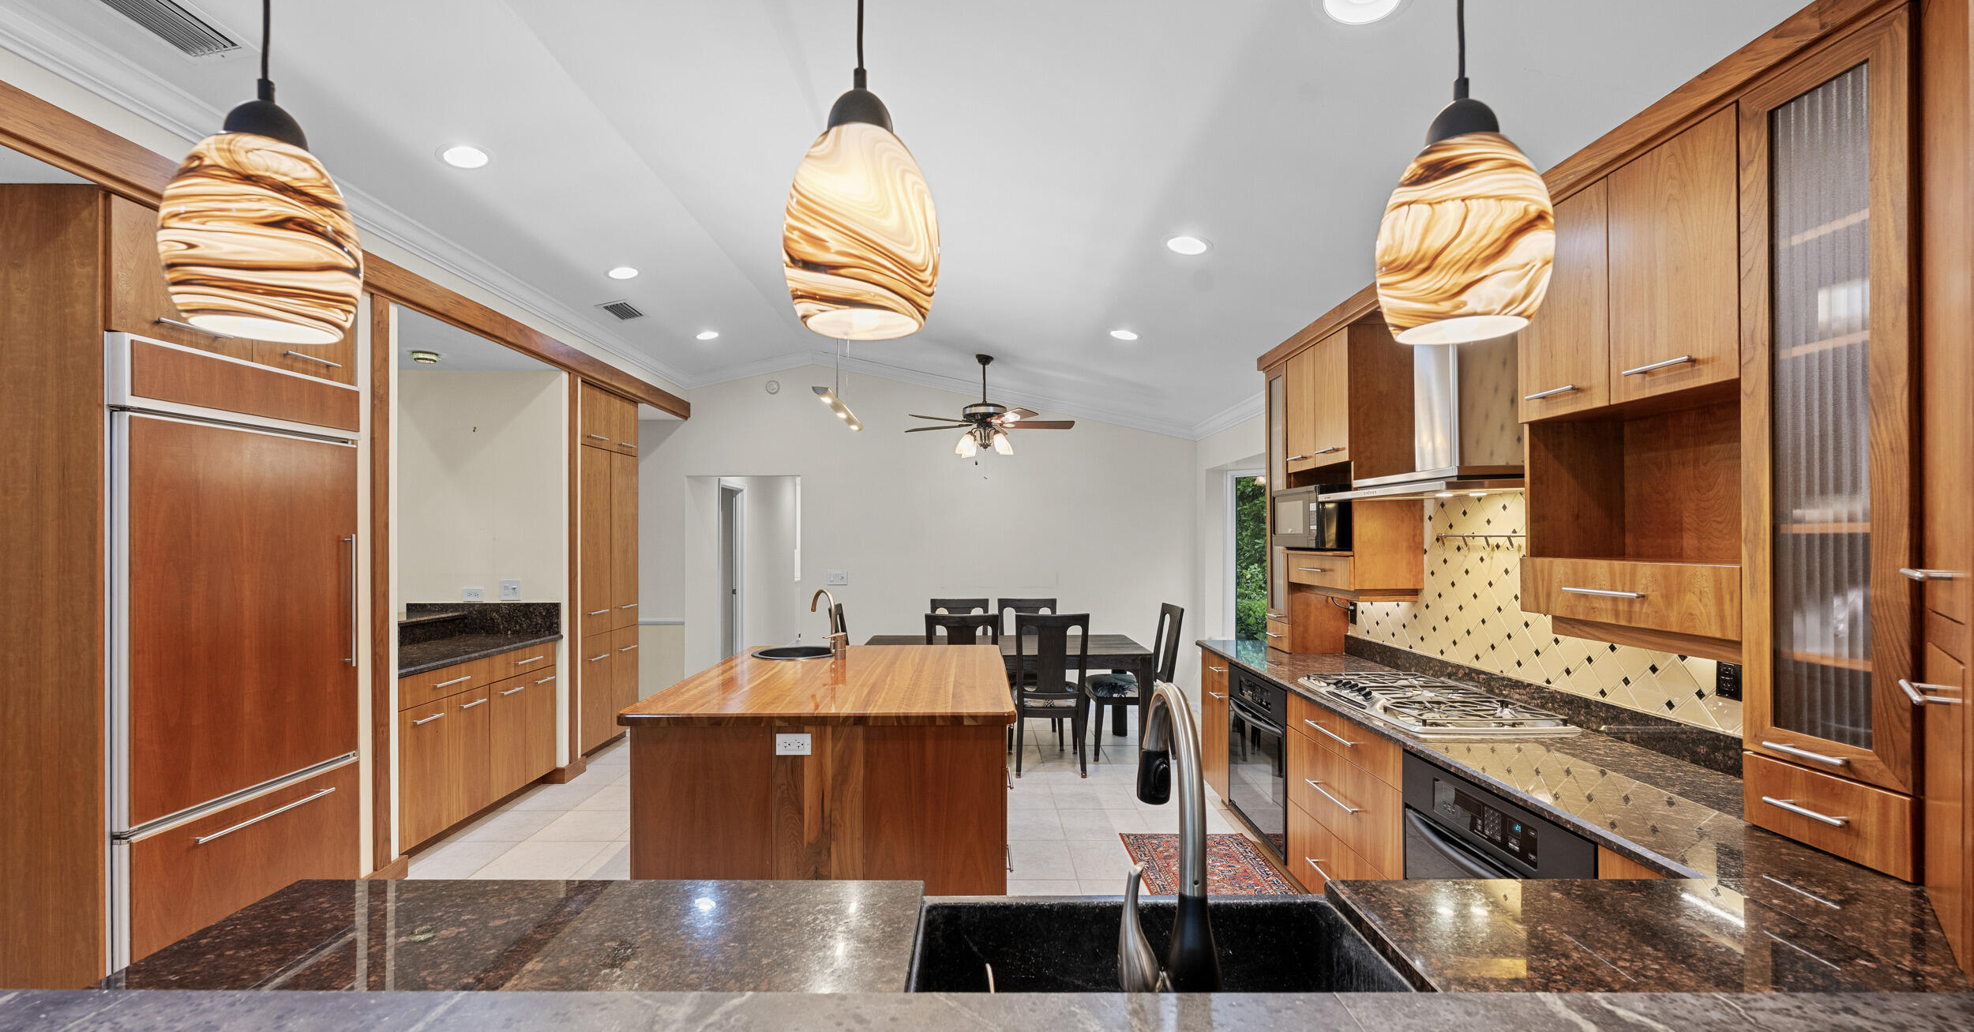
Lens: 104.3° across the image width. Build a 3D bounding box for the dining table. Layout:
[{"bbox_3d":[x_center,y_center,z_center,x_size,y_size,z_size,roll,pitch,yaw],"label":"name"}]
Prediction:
[{"bbox_3d":[0.105,1.282,5.420,1.920,0.750,0.930,0,-1,0],"label":"dining table"}]

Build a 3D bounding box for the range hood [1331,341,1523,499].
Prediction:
[{"bbox_3d":[1.640,-0.444,2.790,0.470,0.750,0.890,0,-1,-1],"label":"range hood"}]

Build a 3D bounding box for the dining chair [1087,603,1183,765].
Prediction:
[{"bbox_3d":[1.048,1.169,5.488,0.640,1.040,0.500,0,-1,-1],"label":"dining chair"}]

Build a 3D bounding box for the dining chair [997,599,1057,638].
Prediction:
[{"bbox_3d":[0.320,1.149,5.700,0.470,1.030,0.600,0,-1,0],"label":"dining chair"}]

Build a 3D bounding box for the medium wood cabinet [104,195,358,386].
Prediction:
[{"bbox_3d":[-2.910,-0.746,2.750,0.580,0.420,0.900,0,-1,0],"label":"medium wood cabinet"}]

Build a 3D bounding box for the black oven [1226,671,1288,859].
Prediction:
[{"bbox_3d":[1.584,1.170,3.765,0.605,0.765,0.755,0,-1,-1],"label":"black oven"}]

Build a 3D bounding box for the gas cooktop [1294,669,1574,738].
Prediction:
[{"bbox_3d":[1.595,0.676,2.837,0.545,0.062,0.920,0,-1,-1],"label":"gas cooktop"}]

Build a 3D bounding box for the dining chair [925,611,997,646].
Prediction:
[{"bbox_3d":[-0.159,1.159,5.118,0.475,1.040,0.600,0,-1,-1],"label":"dining chair"}]

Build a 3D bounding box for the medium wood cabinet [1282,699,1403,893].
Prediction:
[{"bbox_3d":[1.550,1.087,2.760,0.590,0.760,0.890,0,-1,-1],"label":"medium wood cabinet"}]

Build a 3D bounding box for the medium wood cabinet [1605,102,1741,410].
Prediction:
[{"bbox_3d":[1.722,-0.570,1.768,0.320,0.580,0.330,0,-1,-1],"label":"medium wood cabinet"}]

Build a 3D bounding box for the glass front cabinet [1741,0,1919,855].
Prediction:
[{"bbox_3d":[1.819,-0.130,1.543,0.310,1.596,0.325,0,-1,-1],"label":"glass front cabinet"}]

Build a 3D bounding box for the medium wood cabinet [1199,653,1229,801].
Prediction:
[{"bbox_3d":[1.599,1.207,4.395,0.595,0.825,0.505,0,-1,-1],"label":"medium wood cabinet"}]

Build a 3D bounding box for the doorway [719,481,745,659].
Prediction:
[{"bbox_3d":[-2.736,0.698,8.030,0.140,2.120,0.850,0,-1,-1],"label":"doorway"}]

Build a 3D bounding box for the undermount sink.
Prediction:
[{"bbox_3d":[0.256,0.799,1.149,0.760,0.235,0.510,0,-1,-1],"label":"undermount sink"}]

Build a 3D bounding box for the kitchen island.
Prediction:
[{"bbox_3d":[-0.587,1.144,3.370,1.320,0.914,1.610,0,-1,-1],"label":"kitchen island"}]

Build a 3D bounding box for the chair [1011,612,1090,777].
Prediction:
[{"bbox_3d":[0.400,1.132,5.040,0.470,1.030,0.580,0,-1,0],"label":"chair"}]

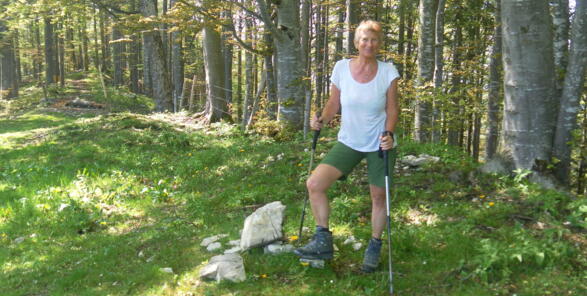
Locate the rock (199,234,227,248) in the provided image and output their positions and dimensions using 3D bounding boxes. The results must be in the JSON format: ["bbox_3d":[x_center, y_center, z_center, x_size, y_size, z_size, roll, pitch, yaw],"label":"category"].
[{"bbox_3d":[-0.585,0.685,4.350,0.175,0.060,0.150,0,8,0],"label":"rock"}]

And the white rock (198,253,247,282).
[{"bbox_3d":[-0.455,0.772,3.850,0.290,0.115,0.250,0,8,0],"label":"white rock"}]

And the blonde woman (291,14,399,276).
[{"bbox_3d":[0.355,-0.020,3.870,0.660,1.630,0.500,2,9,9],"label":"blonde woman"}]

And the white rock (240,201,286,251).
[{"bbox_3d":[-0.222,0.575,4.400,0.340,0.350,0.220,-2,10,-12],"label":"white rock"}]

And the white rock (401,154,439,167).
[{"bbox_3d":[1.450,0.142,6.800,0.430,0.100,0.280,0,8,0],"label":"white rock"}]

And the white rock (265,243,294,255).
[{"bbox_3d":[-0.098,0.714,4.220,0.210,0.055,0.130,0,8,0],"label":"white rock"}]

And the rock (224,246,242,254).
[{"bbox_3d":[-0.438,0.748,4.330,0.130,0.045,0.090,0,9,0],"label":"rock"}]

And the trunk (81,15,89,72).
[{"bbox_3d":[-7.747,-3.863,22.000,0.230,2.100,0.230,0,8,0],"label":"trunk"}]

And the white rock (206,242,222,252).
[{"bbox_3d":[-0.583,0.737,4.380,0.108,0.050,0.085,0,9,0],"label":"white rock"}]

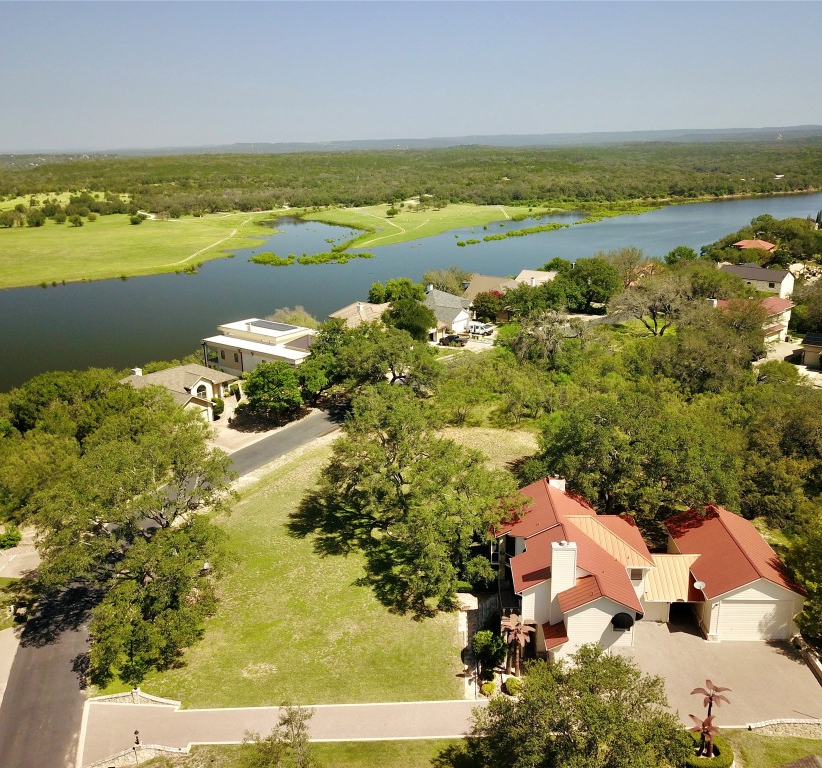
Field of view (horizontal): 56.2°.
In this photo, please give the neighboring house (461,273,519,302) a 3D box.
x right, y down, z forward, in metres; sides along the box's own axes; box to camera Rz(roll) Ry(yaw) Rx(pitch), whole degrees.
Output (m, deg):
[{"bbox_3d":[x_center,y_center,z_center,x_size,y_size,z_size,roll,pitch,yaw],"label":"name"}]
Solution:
[{"bbox_3d":[17.609,-18.750,160.082,13.000,6.500,13.000,12,23,38],"label":"neighboring house"}]

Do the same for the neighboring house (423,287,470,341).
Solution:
[{"bbox_3d":[5.978,-14.035,145.701,13.500,6.500,11.000,11,22,36],"label":"neighboring house"}]

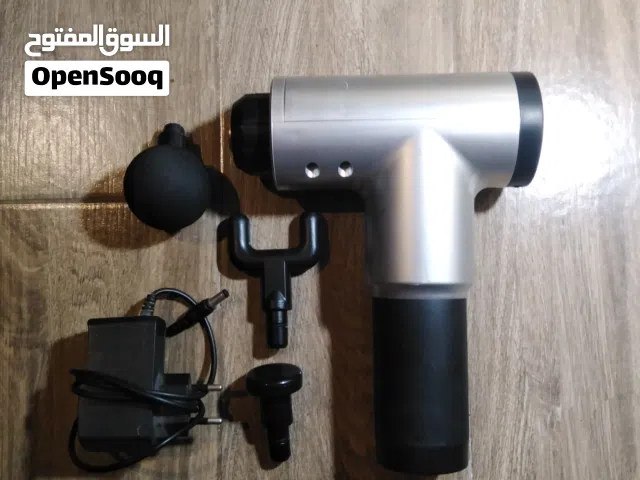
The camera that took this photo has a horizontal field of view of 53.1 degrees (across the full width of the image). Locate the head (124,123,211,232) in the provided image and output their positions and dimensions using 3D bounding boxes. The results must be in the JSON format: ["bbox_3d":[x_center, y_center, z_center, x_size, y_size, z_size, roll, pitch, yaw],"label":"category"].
[{"bbox_3d":[-0.090,-0.040,0.384,0.050,0.050,0.071,0,63,2],"label":"head"}]

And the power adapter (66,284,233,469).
[{"bbox_3d":[-0.099,0.081,0.371,0.089,0.039,0.102,0,83,2],"label":"power adapter"}]

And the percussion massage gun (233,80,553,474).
[{"bbox_3d":[0.035,0.014,0.364,0.168,0.065,0.218,0,85,3],"label":"percussion massage gun"}]

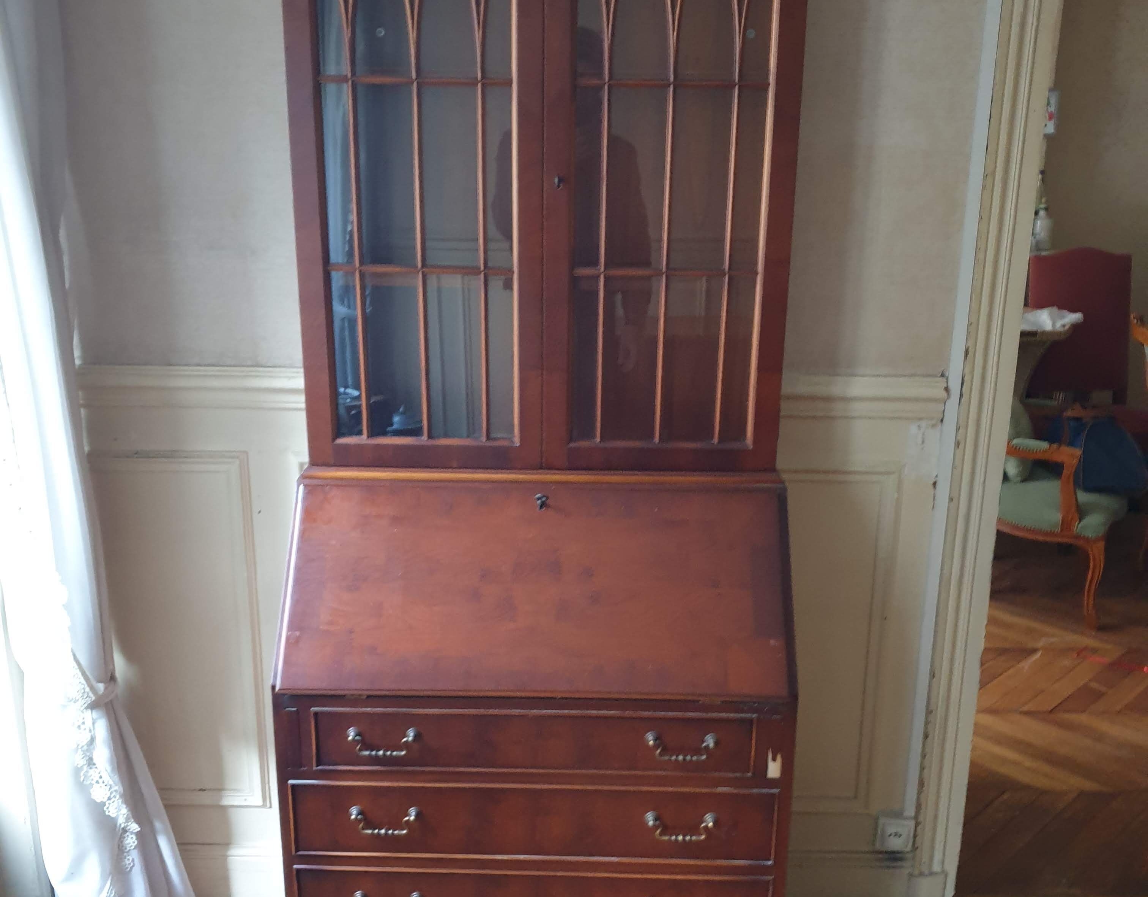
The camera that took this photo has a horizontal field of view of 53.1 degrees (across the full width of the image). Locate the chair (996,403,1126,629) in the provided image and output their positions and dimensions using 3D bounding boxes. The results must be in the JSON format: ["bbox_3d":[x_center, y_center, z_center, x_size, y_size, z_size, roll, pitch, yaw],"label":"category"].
[{"bbox_3d":[1.591,0.059,4.028,0.620,0.890,0.620,8,17,23],"label":"chair"}]

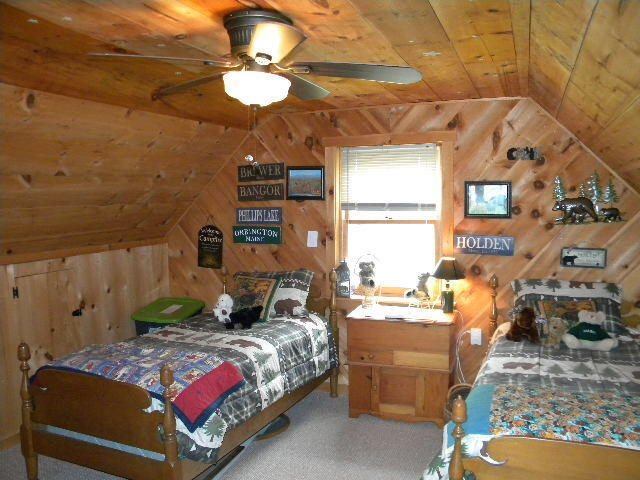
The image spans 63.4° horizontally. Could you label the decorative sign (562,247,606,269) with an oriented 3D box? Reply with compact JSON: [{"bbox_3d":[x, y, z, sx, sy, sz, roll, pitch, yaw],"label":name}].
[{"bbox_3d":[1.762,0.121,3.455,0.275,0.128,0.020,2,6,22],"label":"decorative sign"}]

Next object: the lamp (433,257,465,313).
[{"bbox_3d":[0.953,0.337,3.842,0.236,0.402,0.236,2,6,22],"label":"lamp"}]

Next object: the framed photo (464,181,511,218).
[{"bbox_3d":[1.233,-0.292,3.793,0.325,0.268,0.025,2,6,22],"label":"framed photo"}]

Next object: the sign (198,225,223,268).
[{"bbox_3d":[-0.997,0.063,4.746,0.266,0.402,0.015,2,6,22],"label":"sign"}]

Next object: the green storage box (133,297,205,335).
[{"bbox_3d":[-1.237,0.766,4.298,0.450,0.380,0.580,0,6,10],"label":"green storage box"}]

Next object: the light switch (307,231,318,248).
[{"bbox_3d":[-0.058,-0.006,4.170,0.078,0.122,0.013,2,6,22],"label":"light switch"}]

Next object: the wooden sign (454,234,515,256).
[{"bbox_3d":[1.176,0.041,3.680,0.405,0.137,0.020,2,6,22],"label":"wooden sign"}]

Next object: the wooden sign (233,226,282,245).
[{"bbox_3d":[-0.548,-0.041,4.549,0.479,0.153,0.020,2,6,22],"label":"wooden sign"}]

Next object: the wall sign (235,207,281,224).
[{"bbox_3d":[-0.526,-0.210,4.524,0.449,0.137,0.020,2,6,22],"label":"wall sign"}]

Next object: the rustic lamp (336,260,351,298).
[{"bbox_3d":[0.186,0.307,4.103,0.090,0.280,0.090,2,6,22],"label":"rustic lamp"}]

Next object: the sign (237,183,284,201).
[{"bbox_3d":[-0.508,-0.410,4.497,0.450,0.136,0.020,2,6,22],"label":"sign"}]

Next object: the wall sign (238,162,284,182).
[{"bbox_3d":[-0.481,-0.555,4.274,0.430,0.136,0.020,2,6,22],"label":"wall sign"}]

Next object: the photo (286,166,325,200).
[{"bbox_3d":[-0.114,-0.471,4.326,0.349,0.283,0.025,2,6,22],"label":"photo"}]

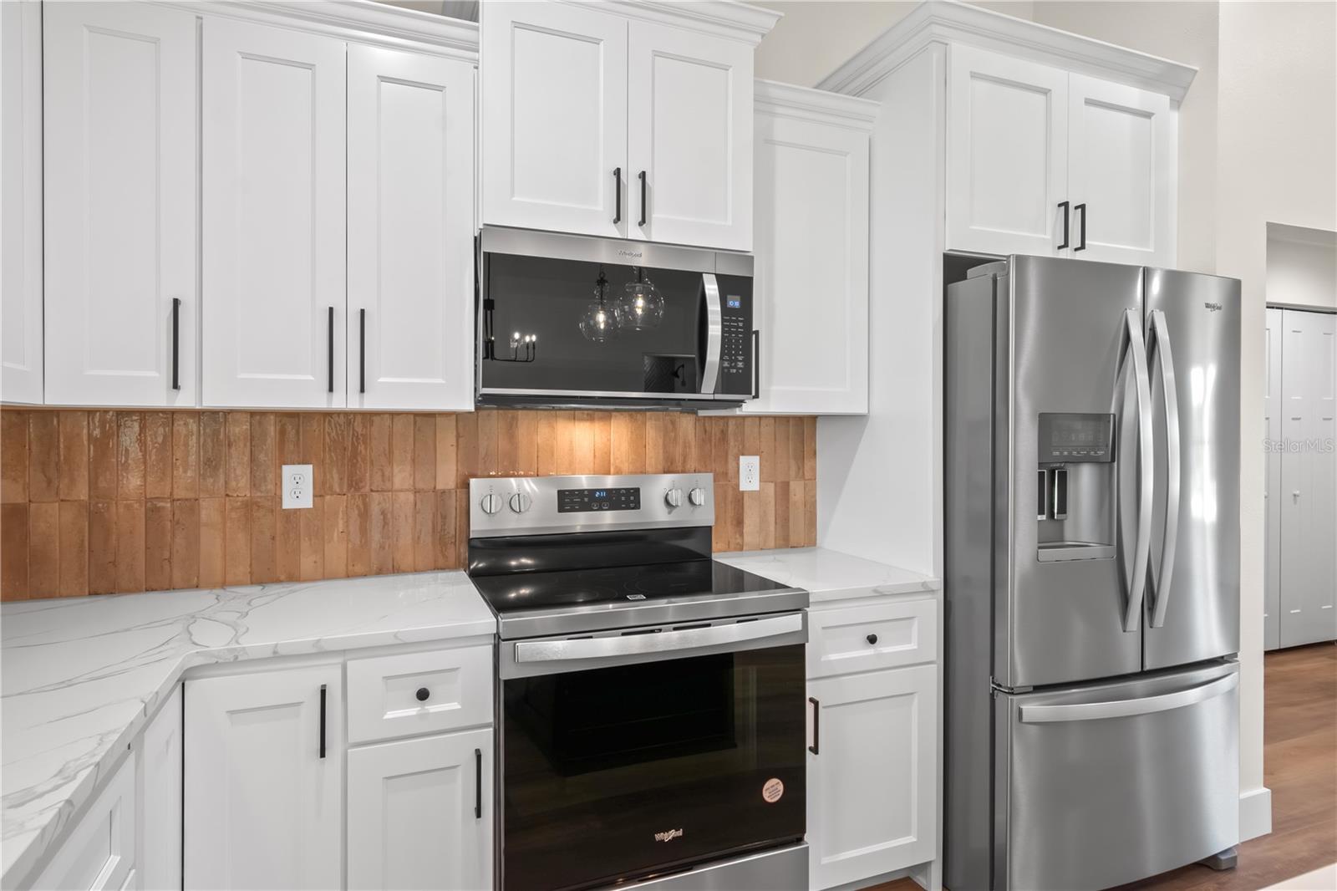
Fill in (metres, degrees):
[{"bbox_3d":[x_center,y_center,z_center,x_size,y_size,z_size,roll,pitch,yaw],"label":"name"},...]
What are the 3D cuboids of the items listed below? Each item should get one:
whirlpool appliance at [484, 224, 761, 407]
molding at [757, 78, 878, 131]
[{"bbox_3d":[-0.172,-0.327,2.066,0.758,0.436,0.405,0,1,-20],"label":"whirlpool appliance"},{"bbox_3d":[0.446,-1.019,2.128,0.452,0.087,0.065,0,1,-20],"label":"molding"}]

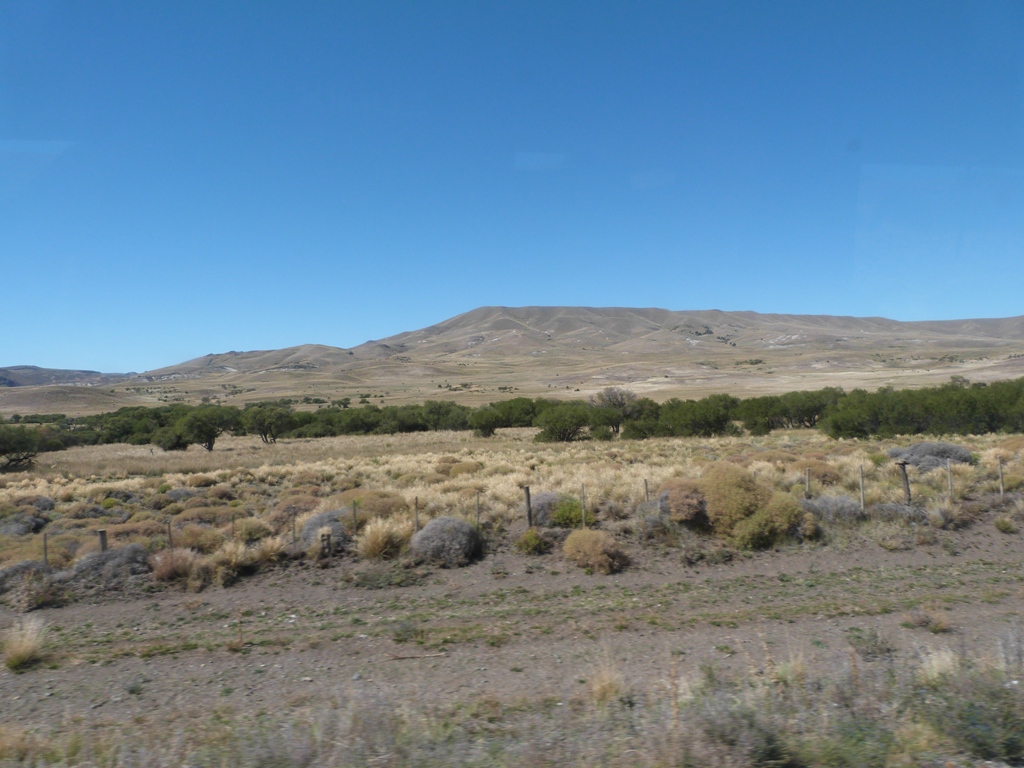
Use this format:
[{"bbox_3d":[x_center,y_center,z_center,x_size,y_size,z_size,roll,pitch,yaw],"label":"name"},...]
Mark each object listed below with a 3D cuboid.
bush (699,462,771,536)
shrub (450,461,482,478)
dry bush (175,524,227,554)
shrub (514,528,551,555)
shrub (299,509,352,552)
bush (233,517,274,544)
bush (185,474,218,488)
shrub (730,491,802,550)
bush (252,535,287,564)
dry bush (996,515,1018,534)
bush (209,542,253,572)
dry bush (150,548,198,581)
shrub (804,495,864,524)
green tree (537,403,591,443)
[{"bbox_3d":[5.773,2.886,19.100,1.850,1.692,1.700,-3,-1,16],"label":"bush"},{"bbox_3d":[-2.147,3.981,34.158,1.571,0.898,1.413,-1,-1,0],"label":"shrub"},{"bbox_3d":[-8.572,4.275,20.395,1.410,0.800,1.190,-3,-1,0],"label":"dry bush"},{"bbox_3d":[0.472,3.627,17.029,0.829,0.599,0.746,-1,-1,0],"label":"shrub"},{"bbox_3d":[-4.541,3.608,18.009,1.315,1.157,1.184,-1,-1,0],"label":"shrub"},{"bbox_3d":[-7.585,4.284,21.700,1.120,0.646,1.000,-3,-1,-20],"label":"bush"},{"bbox_3d":[-15.535,4.866,37.000,1.700,0.625,1.400,-3,-1,-23],"label":"bush"},{"bbox_3d":[6.023,3.159,17.500,1.700,1.136,1.500,-3,-1,18],"label":"shrub"},{"bbox_3d":[-5.842,3.971,17.866,0.810,0.670,0.740,-3,-1,0],"label":"bush"},{"bbox_3d":[11.568,3.246,17.300,0.550,0.363,0.500,-3,-1,33],"label":"dry bush"},{"bbox_3d":[-6.552,4.001,17.256,1.010,0.700,0.930,-3,-1,0],"label":"bush"},{"bbox_3d":[-7.653,4.075,16.755,1.020,0.690,0.940,-3,-1,0],"label":"dry bush"},{"bbox_3d":[8.548,3.247,19.600,1.700,0.610,1.200,-3,-1,23],"label":"shrub"},{"bbox_3d":[4.712,3.592,69.000,5.225,3.732,4.703,-1,-1,0],"label":"green tree"}]

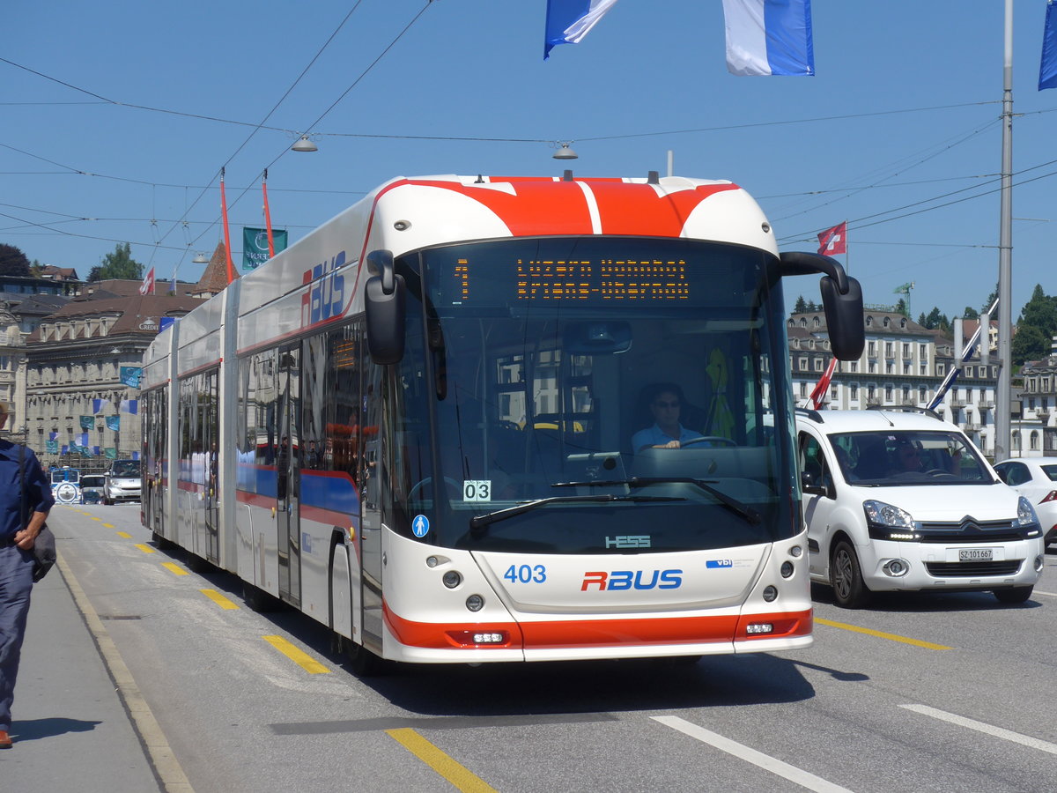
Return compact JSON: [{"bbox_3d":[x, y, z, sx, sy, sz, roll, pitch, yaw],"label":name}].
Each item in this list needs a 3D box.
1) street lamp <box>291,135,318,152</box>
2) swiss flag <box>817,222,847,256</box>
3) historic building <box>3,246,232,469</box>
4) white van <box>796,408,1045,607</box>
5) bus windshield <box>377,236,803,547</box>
[{"bbox_3d":[-4.660,-5.270,50.800,0.550,0.360,0.550,0,-1,-12],"label":"street lamp"},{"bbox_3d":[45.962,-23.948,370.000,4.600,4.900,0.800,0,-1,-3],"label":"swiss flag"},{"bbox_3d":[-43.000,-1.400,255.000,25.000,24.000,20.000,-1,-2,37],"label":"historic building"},{"bbox_3d":[3.350,0.990,23.250,1.860,1.820,4.360,-1,-1,-12],"label":"white van"},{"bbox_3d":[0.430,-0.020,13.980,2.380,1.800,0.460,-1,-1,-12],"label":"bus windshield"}]

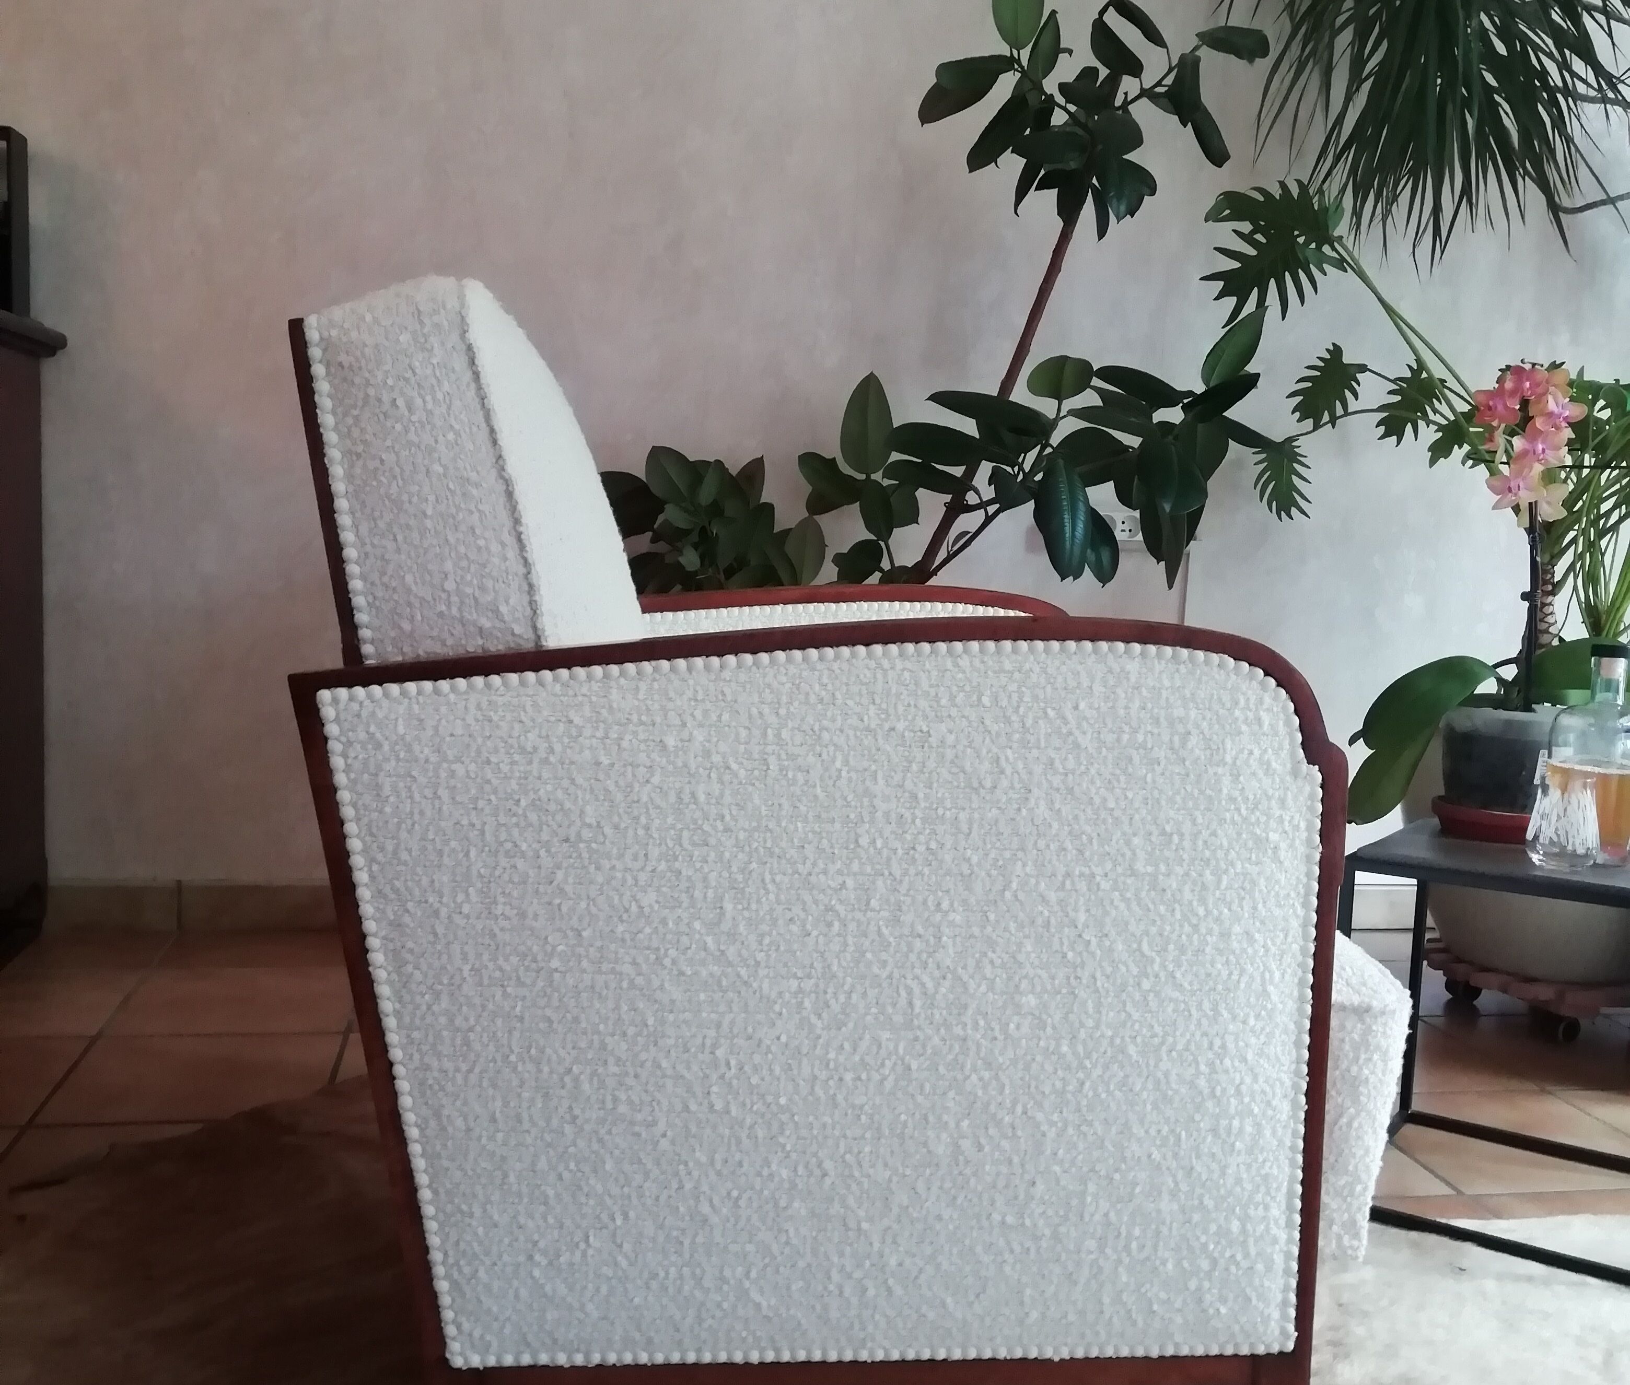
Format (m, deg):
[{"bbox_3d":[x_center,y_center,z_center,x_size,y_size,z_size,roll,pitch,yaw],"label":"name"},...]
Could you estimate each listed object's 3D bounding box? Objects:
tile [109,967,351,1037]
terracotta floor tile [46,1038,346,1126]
[{"bbox_3d":[-0.816,0.444,2.325,0.306,0.012,0.306,1,6,-11],"label":"tile"},{"bbox_3d":[-0.758,0.480,2.016,0.306,0.012,0.306,1,6,-11],"label":"terracotta floor tile"}]

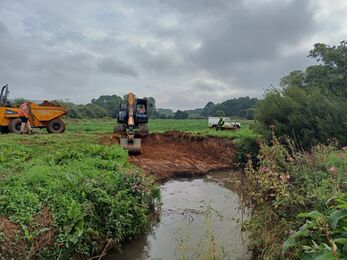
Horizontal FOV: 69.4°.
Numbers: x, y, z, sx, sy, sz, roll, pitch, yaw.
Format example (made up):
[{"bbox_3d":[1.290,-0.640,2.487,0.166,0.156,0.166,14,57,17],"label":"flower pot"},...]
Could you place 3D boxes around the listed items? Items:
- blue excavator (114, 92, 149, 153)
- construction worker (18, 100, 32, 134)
[{"bbox_3d":[-3.100,-0.750,18.800,2.600,3.600,7.000,0,4,-9],"label":"blue excavator"},{"bbox_3d":[-7.920,-0.660,13.400,0.620,1.760,0.520,0,4,-9],"label":"construction worker"}]

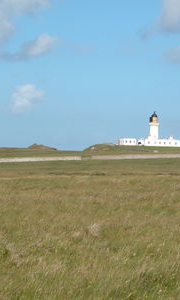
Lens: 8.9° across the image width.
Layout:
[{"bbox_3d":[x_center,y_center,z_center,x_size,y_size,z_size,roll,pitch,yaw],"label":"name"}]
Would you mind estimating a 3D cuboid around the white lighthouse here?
[{"bbox_3d":[33.100,-11.200,600.000,5.300,17.700,5.300,0,0,0],"label":"white lighthouse"}]

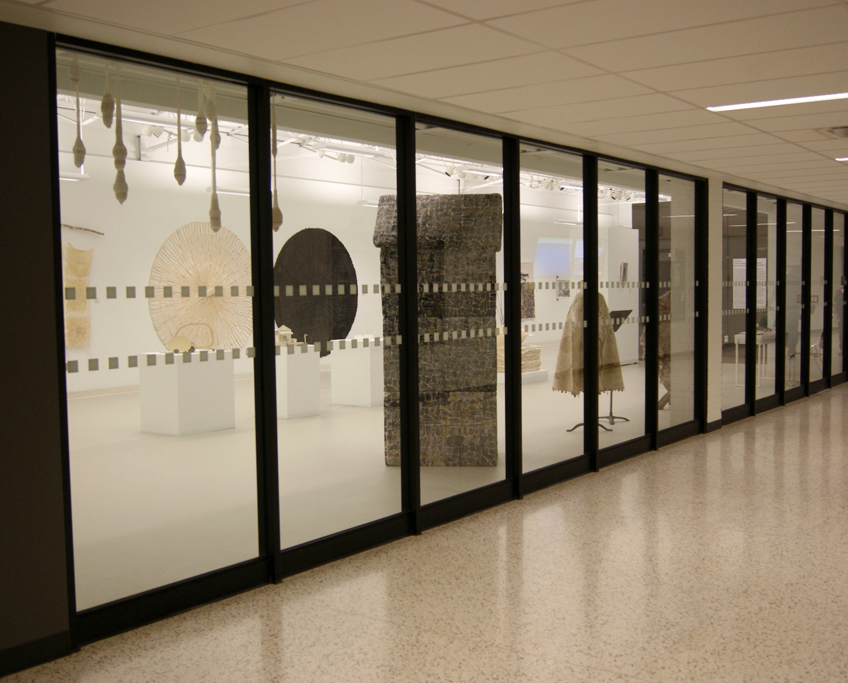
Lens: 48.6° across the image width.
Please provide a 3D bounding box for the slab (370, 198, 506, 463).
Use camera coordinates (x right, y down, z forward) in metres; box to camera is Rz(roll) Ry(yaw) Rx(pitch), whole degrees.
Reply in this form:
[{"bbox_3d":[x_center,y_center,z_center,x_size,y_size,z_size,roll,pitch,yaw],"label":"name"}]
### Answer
[{"bbox_3d":[0.154,-0.102,8.161,1.078,2.324,0.500,0,4,2],"label":"slab"}]

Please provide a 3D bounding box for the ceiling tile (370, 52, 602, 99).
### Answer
[{"bbox_3d":[0.335,-1.354,4.800,1.100,0.025,0.610,2,5,37],"label":"ceiling tile"}]

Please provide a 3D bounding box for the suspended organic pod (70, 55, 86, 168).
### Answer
[{"bbox_3d":[-1.613,-1.076,4.396,0.064,0.518,0.064,3,5,37],"label":"suspended organic pod"}]

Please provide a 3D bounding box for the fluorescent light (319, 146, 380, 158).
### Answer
[{"bbox_3d":[-1.048,-2.672,13.200,0.180,0.090,1.220,2,5,37],"label":"fluorescent light"}]

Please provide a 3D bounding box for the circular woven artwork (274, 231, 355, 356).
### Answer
[{"bbox_3d":[-1.831,-0.816,16.123,0.100,2.220,2.150,3,5,37],"label":"circular woven artwork"}]

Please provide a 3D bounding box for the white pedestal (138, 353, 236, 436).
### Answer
[{"bbox_3d":[-2.566,0.541,10.203,0.640,0.850,0.750,2,5,37],"label":"white pedestal"}]

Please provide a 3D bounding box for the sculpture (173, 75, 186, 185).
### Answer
[{"bbox_3d":[-1.347,-1.180,5.161,0.069,0.649,0.069,2,5,37],"label":"sculpture"}]

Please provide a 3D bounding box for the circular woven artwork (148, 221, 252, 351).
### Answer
[{"bbox_3d":[-3.264,-0.692,14.240,0.120,2.200,2.140,3,5,37],"label":"circular woven artwork"}]

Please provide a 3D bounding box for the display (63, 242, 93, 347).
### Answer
[{"bbox_3d":[-4.747,-0.651,12.859,0.040,1.420,0.460,2,5,37],"label":"display"}]

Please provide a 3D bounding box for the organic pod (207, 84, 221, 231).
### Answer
[{"bbox_3d":[-1.200,-1.069,5.360,0.075,0.877,0.075,2,5,37],"label":"organic pod"}]

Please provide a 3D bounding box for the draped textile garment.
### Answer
[{"bbox_3d":[1.748,0.003,9.973,0.739,1.100,0.550,1,4,10],"label":"draped textile garment"}]

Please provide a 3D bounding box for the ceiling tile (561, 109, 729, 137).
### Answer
[{"bbox_3d":[1.433,-1.456,6.260,1.116,0.020,0.610,3,5,37],"label":"ceiling tile"}]

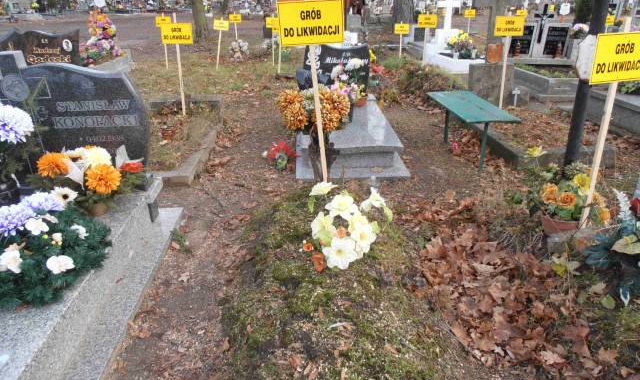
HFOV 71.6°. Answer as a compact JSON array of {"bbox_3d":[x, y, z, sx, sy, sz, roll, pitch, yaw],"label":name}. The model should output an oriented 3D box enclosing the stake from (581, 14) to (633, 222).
[{"bbox_3d":[1.704,-0.345,2.658,0.042,1.285,0.030,11,26,28],"label":"stake"}]

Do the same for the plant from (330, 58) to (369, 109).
[{"bbox_3d":[0.321,-1.162,4.820,0.380,0.460,0.320,-1,24,-3],"label":"plant"}]

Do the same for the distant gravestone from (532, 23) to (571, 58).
[{"bbox_3d":[4.193,-2.690,7.985,0.530,0.620,0.120,-2,23,-3],"label":"distant gravestone"}]

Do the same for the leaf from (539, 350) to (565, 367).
[{"bbox_3d":[0.951,0.686,1.807,0.100,0.020,0.070,11,26,25],"label":"leaf"}]

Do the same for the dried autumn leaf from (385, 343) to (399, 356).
[{"bbox_3d":[0.274,0.612,1.701,0.025,0.012,0.075,-13,26,-27],"label":"dried autumn leaf"}]

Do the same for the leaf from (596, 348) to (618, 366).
[{"bbox_3d":[1.283,0.748,1.980,0.085,0.025,0.085,-1,24,-3],"label":"leaf"}]

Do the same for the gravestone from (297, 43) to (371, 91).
[{"bbox_3d":[0.187,-1.436,5.180,0.760,0.600,0.100,-1,24,-3],"label":"gravestone"}]

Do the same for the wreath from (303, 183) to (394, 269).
[{"bbox_3d":[0.140,0.183,2.350,0.420,0.240,0.430,-1,24,-3],"label":"wreath"}]

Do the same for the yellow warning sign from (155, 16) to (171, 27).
[{"bbox_3d":[-3.804,-4.087,10.800,0.380,0.245,0.020,0,24,-2],"label":"yellow warning sign"}]

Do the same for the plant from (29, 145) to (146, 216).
[{"bbox_3d":[-1.372,-0.056,2.630,0.540,0.340,0.320,-1,24,-3],"label":"plant"}]

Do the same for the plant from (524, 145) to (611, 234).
[{"bbox_3d":[1.570,0.010,2.831,0.540,0.520,0.420,1,23,4],"label":"plant"}]

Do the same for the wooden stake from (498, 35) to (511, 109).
[{"bbox_3d":[2.535,-1.698,6.071,0.040,1.263,0.030,-3,23,3],"label":"wooden stake"}]

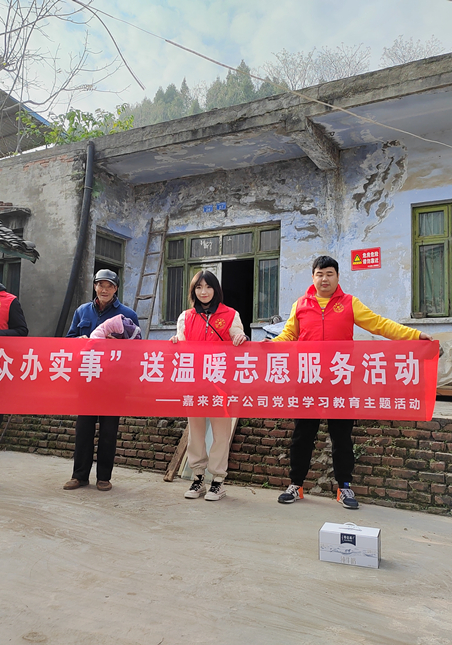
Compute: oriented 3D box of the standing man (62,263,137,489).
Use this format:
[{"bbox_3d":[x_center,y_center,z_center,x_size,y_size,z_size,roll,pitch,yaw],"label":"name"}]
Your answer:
[{"bbox_3d":[-0.950,0.415,4.320,0.580,1.680,0.460,1,-5,-3],"label":"standing man"}]

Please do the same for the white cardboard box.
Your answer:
[{"bbox_3d":[0.615,1.095,2.810,0.277,0.145,0.150,-1,-5,20],"label":"white cardboard box"}]

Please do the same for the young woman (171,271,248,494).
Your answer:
[{"bbox_3d":[-0.125,0.445,4.180,0.570,1.660,0.430,1,-5,0],"label":"young woman"}]

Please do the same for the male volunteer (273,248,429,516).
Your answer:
[{"bbox_3d":[0.880,0.390,4.070,1.150,1.780,0.480,1,-5,8],"label":"male volunteer"}]

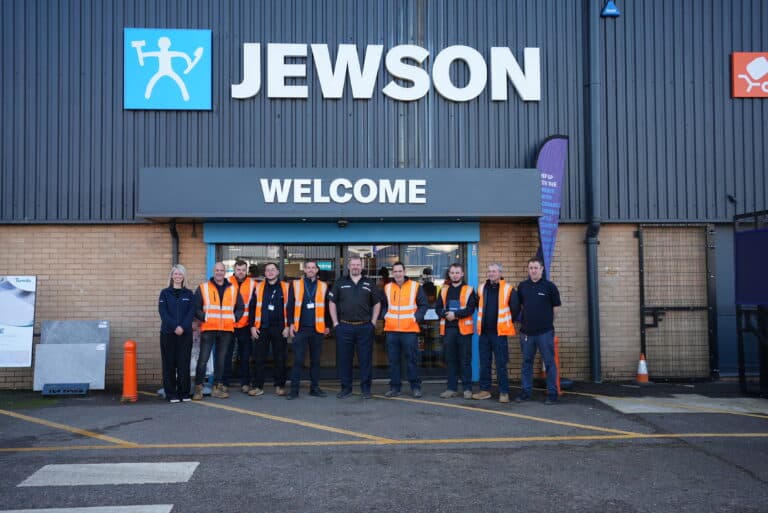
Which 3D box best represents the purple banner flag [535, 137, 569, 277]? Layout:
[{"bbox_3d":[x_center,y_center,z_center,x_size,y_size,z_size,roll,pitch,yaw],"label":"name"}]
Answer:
[{"bbox_3d":[2.390,0.049,10.620,0.500,3.530,0.120,0,-2,-1],"label":"purple banner flag"}]

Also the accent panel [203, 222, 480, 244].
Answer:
[{"bbox_3d":[-0.586,-0.333,10.745,3.940,0.300,0.120,0,-2,-4],"label":"accent panel"}]

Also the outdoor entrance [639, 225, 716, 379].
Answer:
[{"bbox_3d":[4.303,0.664,10.990,1.120,2.290,0.100,0,-2,-4],"label":"outdoor entrance"}]

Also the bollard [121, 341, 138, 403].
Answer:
[{"bbox_3d":[-3.185,1.432,9.373,0.180,0.770,0.180,0,-2,-4],"label":"bollard"}]

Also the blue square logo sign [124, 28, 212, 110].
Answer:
[{"bbox_3d":[-3.046,-2.639,10.594,1.210,1.150,0.100,0,-2,-4],"label":"blue square logo sign"}]

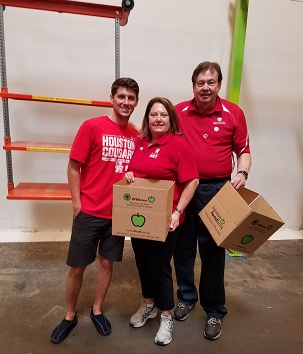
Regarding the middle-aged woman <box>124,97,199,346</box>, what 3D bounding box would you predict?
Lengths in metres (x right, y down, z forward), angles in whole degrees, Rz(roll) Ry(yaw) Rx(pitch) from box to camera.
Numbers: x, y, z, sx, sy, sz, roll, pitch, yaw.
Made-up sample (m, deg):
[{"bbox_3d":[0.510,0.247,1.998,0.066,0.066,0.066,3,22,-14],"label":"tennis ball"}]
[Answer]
[{"bbox_3d":[0.077,0.303,2.023,0.470,1.620,0.410,6,12,19],"label":"middle-aged woman"}]

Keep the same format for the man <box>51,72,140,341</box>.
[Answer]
[{"bbox_3d":[-0.320,0.225,2.021,0.580,1.740,0.420,0,12,-13],"label":"man"}]

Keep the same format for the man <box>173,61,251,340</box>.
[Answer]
[{"bbox_3d":[0.377,0.185,2.094,0.550,1.850,0.390,5,12,13],"label":"man"}]

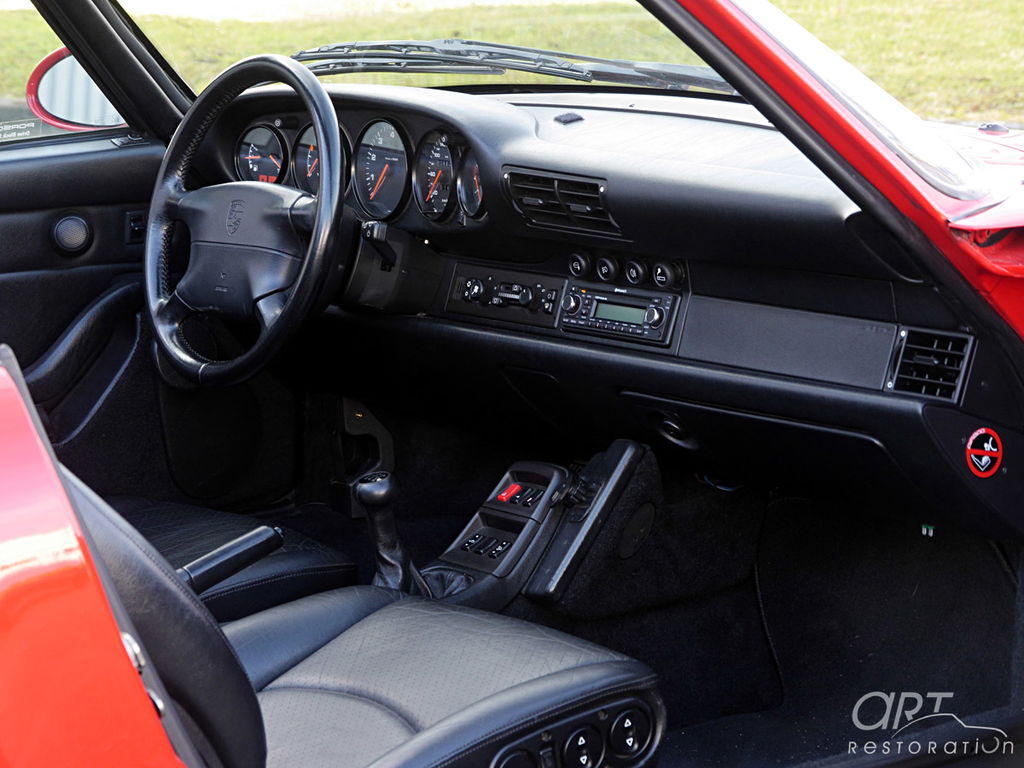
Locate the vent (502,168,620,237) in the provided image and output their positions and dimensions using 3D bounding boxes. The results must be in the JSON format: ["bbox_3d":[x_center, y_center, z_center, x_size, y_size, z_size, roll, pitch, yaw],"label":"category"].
[{"bbox_3d":[0.058,-0.196,3.412,0.030,0.063,0.178,-35,25,-27],"label":"vent"}]

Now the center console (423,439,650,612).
[{"bbox_3d":[0.021,0.153,3.380,0.200,0.185,0.185,-7,10,-35],"label":"center console"}]

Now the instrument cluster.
[{"bbox_3d":[-0.164,-0.248,3.707,0.070,0.122,0.520,2,5,-36],"label":"instrument cluster"}]

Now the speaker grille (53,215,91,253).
[{"bbox_3d":[-0.527,-0.180,3.823,0.046,0.046,0.012,-6,10,-30],"label":"speaker grille"}]

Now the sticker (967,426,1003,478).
[{"bbox_3d":[0.432,0.063,2.920,0.003,0.047,0.047,0,6,-36],"label":"sticker"}]

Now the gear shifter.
[{"bbox_3d":[-0.121,0.162,3.319,0.065,0.150,0.056,-7,10,-35],"label":"gear shifter"}]

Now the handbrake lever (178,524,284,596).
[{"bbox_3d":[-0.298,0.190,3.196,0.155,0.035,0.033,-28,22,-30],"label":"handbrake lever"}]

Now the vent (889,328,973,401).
[{"bbox_3d":[0.401,-0.017,3.021,0.030,0.068,0.102,14,-2,-36],"label":"vent"}]

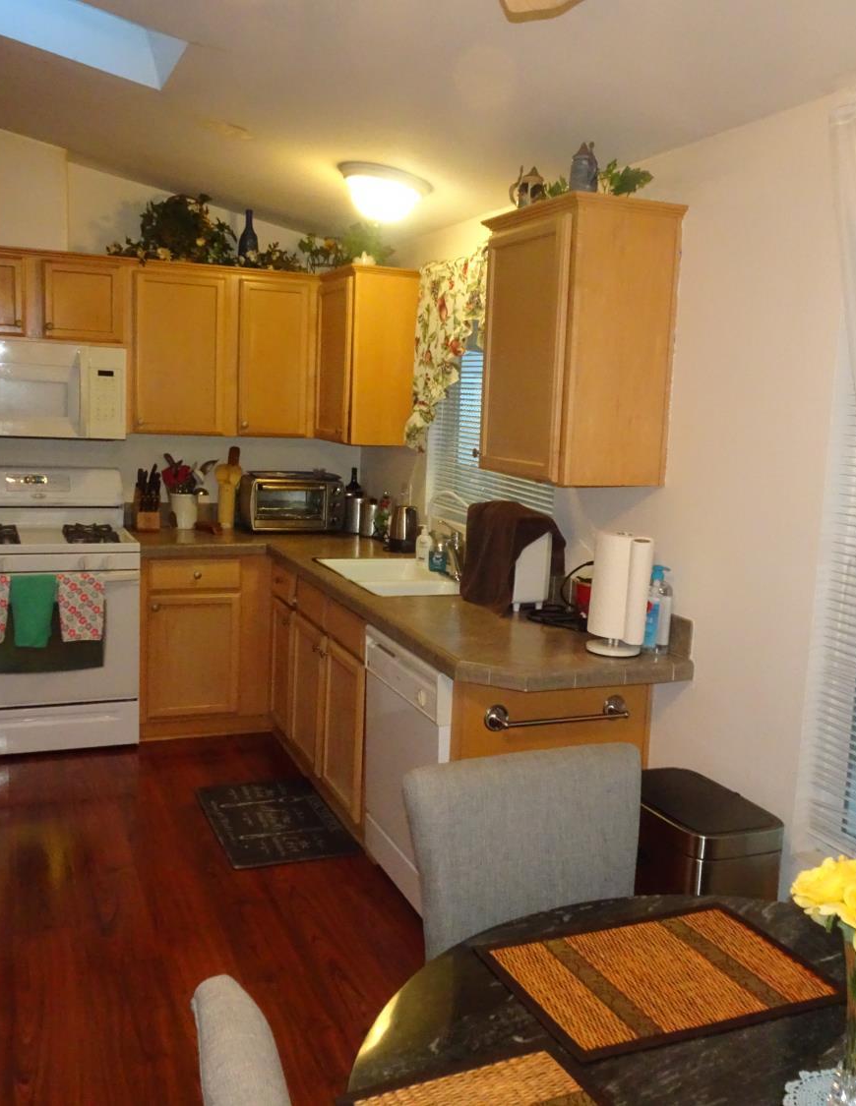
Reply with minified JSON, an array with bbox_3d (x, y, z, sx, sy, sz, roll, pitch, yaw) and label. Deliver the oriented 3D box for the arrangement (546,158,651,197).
[{"bbox_3d":[0.477,-1.018,2.860,0.295,0.130,0.200,-1,10,-23],"label":"arrangement"}]

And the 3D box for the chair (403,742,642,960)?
[{"bbox_3d":[0.247,0.886,1.704,0.465,0.954,0.596,-1,9,-22],"label":"chair"}]

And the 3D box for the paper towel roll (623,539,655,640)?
[{"bbox_3d":[0.602,0.109,2.920,0.067,0.291,0.067,3,9,0],"label":"paper towel roll"}]

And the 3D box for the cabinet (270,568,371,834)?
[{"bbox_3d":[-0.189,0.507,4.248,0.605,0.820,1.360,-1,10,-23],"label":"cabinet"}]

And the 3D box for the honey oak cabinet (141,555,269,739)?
[{"bbox_3d":[-1.117,0.377,4.910,0.615,0.840,0.605,-1,10,-23],"label":"honey oak cabinet"}]

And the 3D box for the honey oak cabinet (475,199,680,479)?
[{"bbox_3d":[0.428,-0.611,3.058,0.350,0.769,0.560,-1,10,-23],"label":"honey oak cabinet"}]

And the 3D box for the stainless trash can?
[{"bbox_3d":[0.631,0.930,2.579,0.273,0.641,0.394,-1,9,-22],"label":"stainless trash can"}]

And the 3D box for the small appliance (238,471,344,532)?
[{"bbox_3d":[-0.678,-0.256,5.131,0.440,0.272,0.320,-1,10,-23],"label":"small appliance"}]

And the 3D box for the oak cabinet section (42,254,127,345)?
[{"bbox_3d":[-1.594,-1.151,4.719,0.358,0.347,0.320,-1,10,-22],"label":"oak cabinet section"}]

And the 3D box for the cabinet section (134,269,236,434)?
[{"bbox_3d":[-1.201,-0.956,4.917,0.456,0.761,0.320,-1,10,-22],"label":"cabinet section"}]

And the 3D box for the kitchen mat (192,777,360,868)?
[{"bbox_3d":[-0.585,1.003,3.847,0.442,0.012,0.757,-1,9,-22],"label":"kitchen mat"}]

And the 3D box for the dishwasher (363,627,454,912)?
[{"bbox_3d":[0.173,0.694,3.317,0.611,0.846,0.616,-1,9,-22],"label":"dishwasher"}]

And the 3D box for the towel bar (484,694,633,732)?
[{"bbox_3d":[0.379,0.458,2.901,0.453,0.063,0.067,-1,9,-22],"label":"towel bar"}]

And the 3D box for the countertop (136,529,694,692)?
[{"bbox_3d":[-0.384,0.110,3.920,1.220,0.056,2.905,-1,10,-23],"label":"countertop"}]

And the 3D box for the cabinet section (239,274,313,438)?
[{"bbox_3d":[-0.788,-0.966,5.088,0.383,0.761,0.320,-1,10,-22],"label":"cabinet section"}]

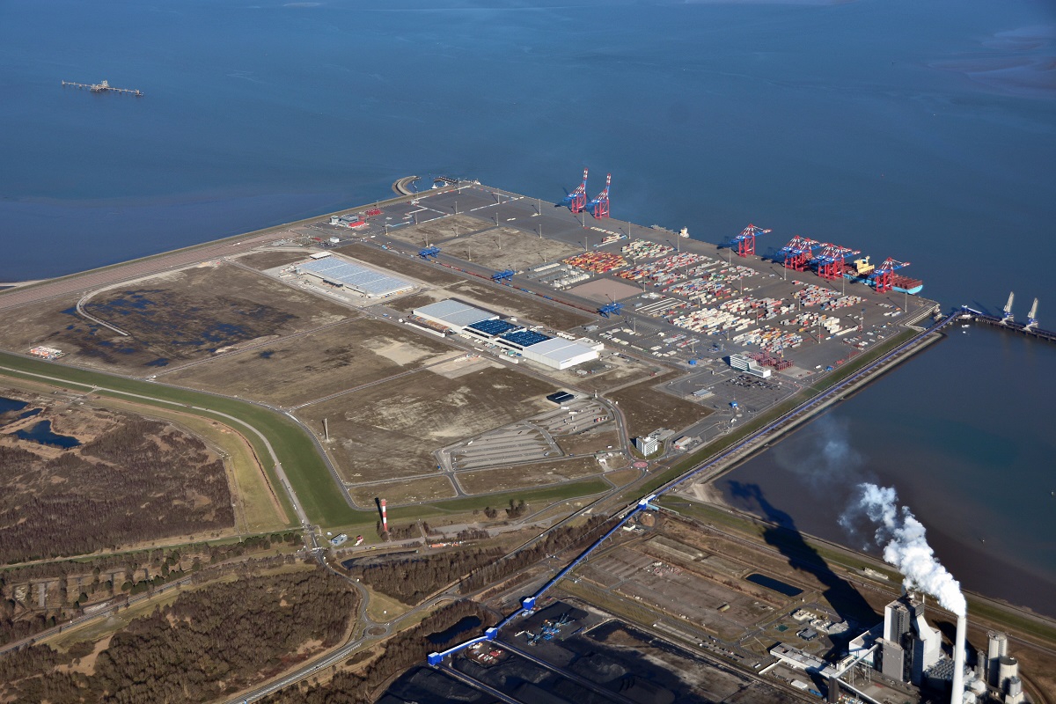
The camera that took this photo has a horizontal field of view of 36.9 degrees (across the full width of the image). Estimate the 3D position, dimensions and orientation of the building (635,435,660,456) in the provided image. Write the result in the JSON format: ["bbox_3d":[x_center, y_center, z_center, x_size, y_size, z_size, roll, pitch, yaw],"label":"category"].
[{"bbox_3d":[223.900,177.400,3010.000,35.500,26.000,32.500,-20,27,-38],"label":"building"}]

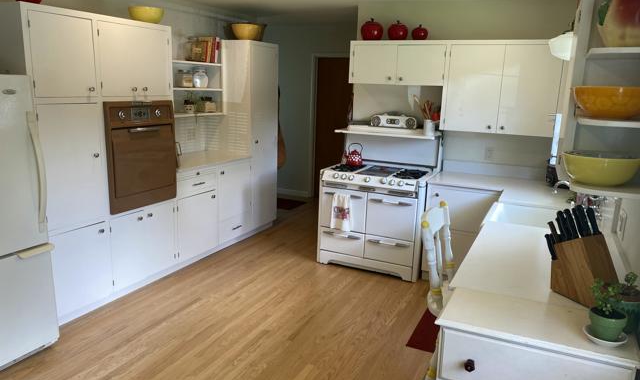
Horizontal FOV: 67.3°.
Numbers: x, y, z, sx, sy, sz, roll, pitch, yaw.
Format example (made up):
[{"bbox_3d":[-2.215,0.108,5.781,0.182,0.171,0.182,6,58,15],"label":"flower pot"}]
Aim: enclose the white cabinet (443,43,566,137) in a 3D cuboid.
[{"bbox_3d":[1.563,-0.856,4.029,0.920,0.745,0.300,8,13,25],"label":"white cabinet"}]

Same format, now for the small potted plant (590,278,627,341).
[{"bbox_3d":[0.922,0.372,1.535,0.115,0.180,0.115,8,13,25],"label":"small potted plant"}]

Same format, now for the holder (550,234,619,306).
[{"bbox_3d":[1.015,0.307,1.799,0.125,0.240,0.220,-3,13,-21],"label":"holder"}]

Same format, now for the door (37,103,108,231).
[{"bbox_3d":[-1.659,-0.155,3.237,0.025,0.855,0.445,8,13,25],"label":"door"}]

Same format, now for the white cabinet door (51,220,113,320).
[{"bbox_3d":[-1.679,0.549,3.392,0.025,0.580,0.455,8,13,25],"label":"white cabinet door"}]

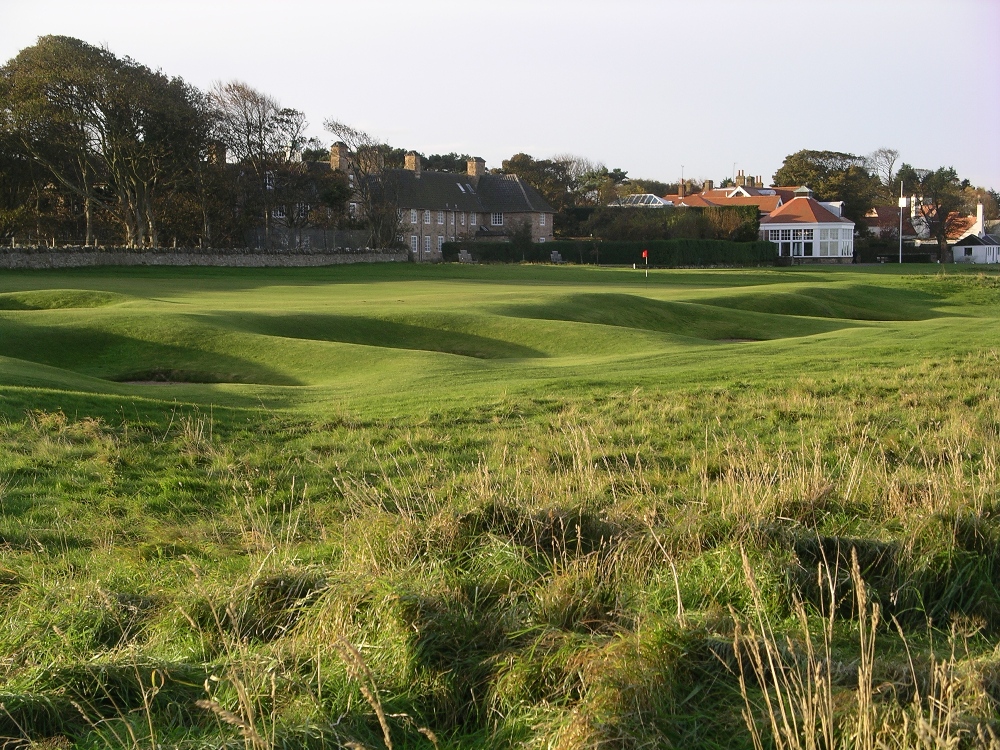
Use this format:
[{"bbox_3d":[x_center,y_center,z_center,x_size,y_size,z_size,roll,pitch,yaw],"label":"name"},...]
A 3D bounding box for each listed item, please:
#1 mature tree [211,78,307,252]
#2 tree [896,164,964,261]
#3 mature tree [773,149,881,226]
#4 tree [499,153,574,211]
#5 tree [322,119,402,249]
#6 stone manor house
[{"bbox_3d":[-22.293,-18.737,223.332,8.860,16.850,8.420,0,3,0],"label":"mature tree"},{"bbox_3d":[48.965,-18.455,275.415,7.420,10.920,7.420,0,3,0],"label":"tree"},{"bbox_3d":[41.980,-21.968,311.282,13.330,14.250,12.660,0,3,0],"label":"mature tree"},{"bbox_3d":[4.543,-20.996,301.319,9.080,13.330,9.080,0,3,0],"label":"tree"},{"bbox_3d":[-13.486,-18.085,237.384,7.530,14.100,7.160,0,3,0],"label":"tree"},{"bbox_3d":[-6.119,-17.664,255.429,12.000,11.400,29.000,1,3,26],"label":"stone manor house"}]

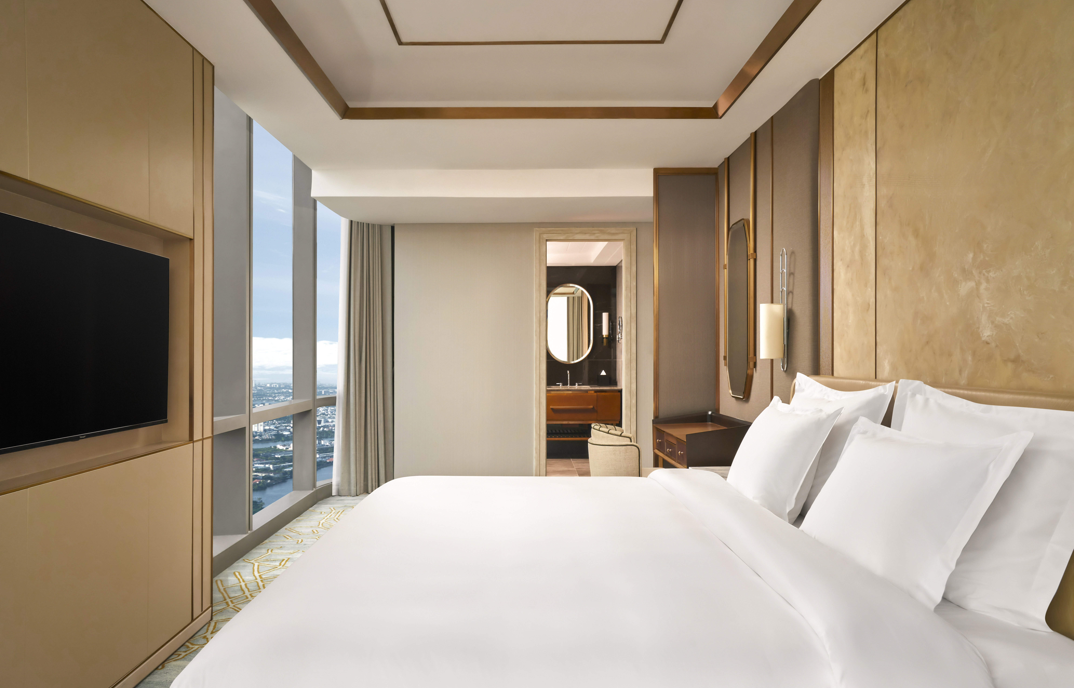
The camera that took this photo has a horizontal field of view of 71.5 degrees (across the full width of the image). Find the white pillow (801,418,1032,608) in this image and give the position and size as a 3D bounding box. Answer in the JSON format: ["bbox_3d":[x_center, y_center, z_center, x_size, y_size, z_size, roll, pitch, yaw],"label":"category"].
[{"bbox_3d":[1.049,0.446,2.214,0.200,0.500,0.870,27,-1,-1],"label":"white pillow"}]

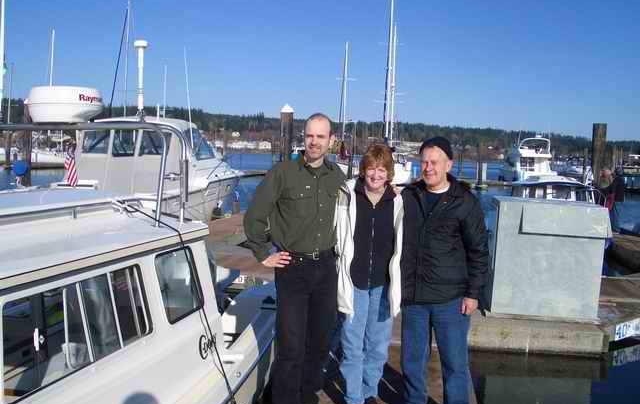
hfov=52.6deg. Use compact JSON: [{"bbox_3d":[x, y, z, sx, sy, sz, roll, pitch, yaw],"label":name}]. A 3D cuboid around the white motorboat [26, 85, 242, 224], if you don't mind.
[{"bbox_3d":[-3.555,-0.467,14.700,2.600,3.000,7.200,4,5,22],"label":"white motorboat"}]

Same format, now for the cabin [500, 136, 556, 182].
[{"bbox_3d":[12.626,-2.561,39.000,3.000,2.700,2.400,-2,6,-40],"label":"cabin"}]

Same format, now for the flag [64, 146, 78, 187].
[{"bbox_3d":[-4.339,-0.620,11.300,0.270,0.700,0.150,2,4,0],"label":"flag"}]

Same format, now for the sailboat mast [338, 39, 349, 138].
[{"bbox_3d":[1.707,-7.482,47.000,0.160,8.300,0.160,2,4,2],"label":"sailboat mast"}]

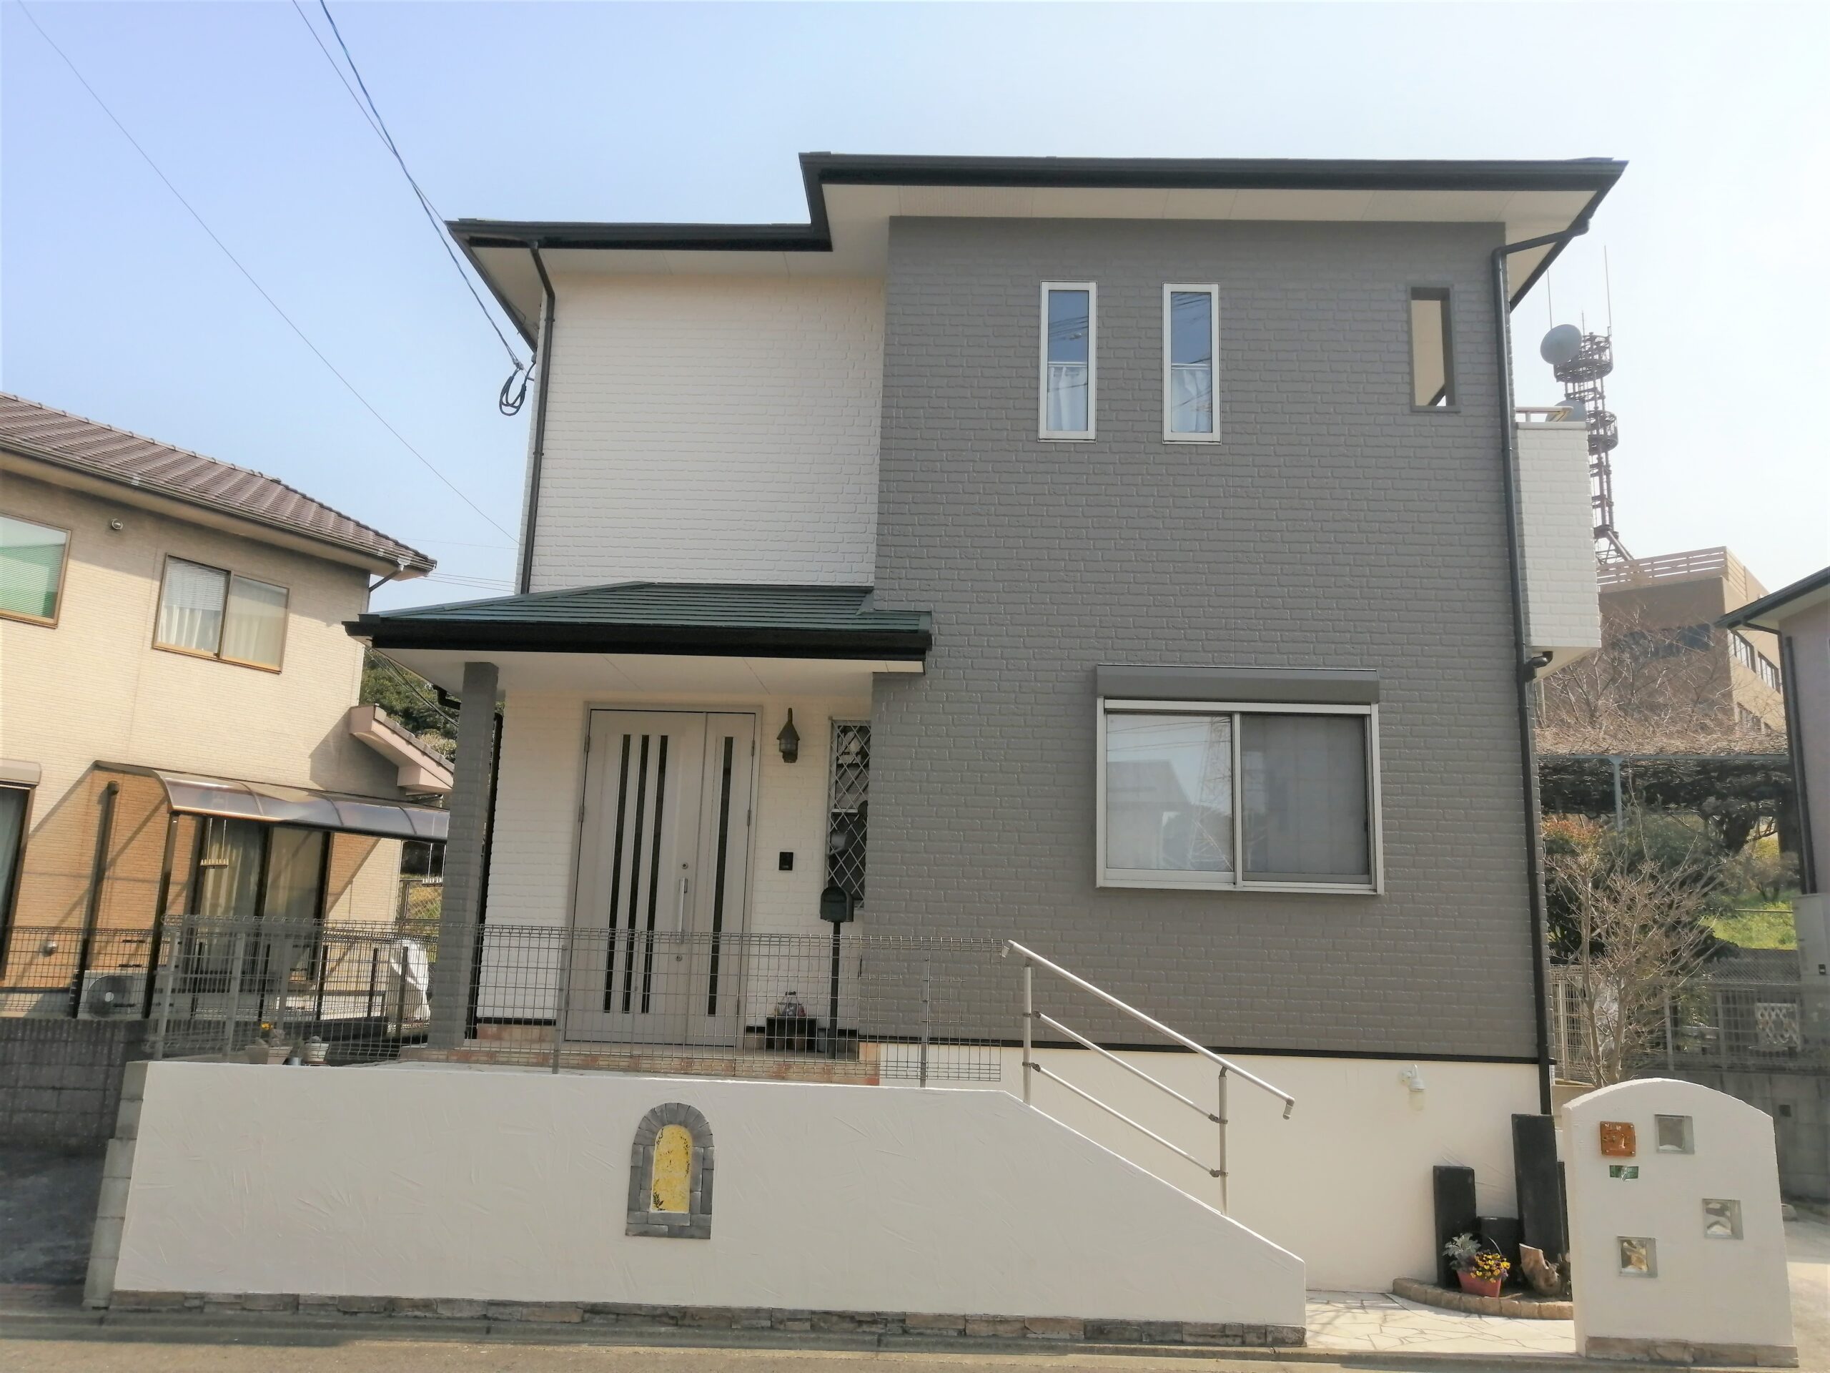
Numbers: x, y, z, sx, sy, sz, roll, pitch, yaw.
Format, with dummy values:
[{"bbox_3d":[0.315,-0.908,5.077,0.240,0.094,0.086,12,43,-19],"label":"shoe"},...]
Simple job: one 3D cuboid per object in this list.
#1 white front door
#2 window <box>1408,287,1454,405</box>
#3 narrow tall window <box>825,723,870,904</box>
[{"bbox_3d":[-1.799,1.340,10.188,1.240,2.370,0.090,1,-11,2],"label":"white front door"},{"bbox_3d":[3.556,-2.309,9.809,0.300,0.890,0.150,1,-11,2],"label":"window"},{"bbox_3d":[-0.472,0.906,10.189,0.320,1.350,0.100,1,-11,2],"label":"narrow tall window"}]

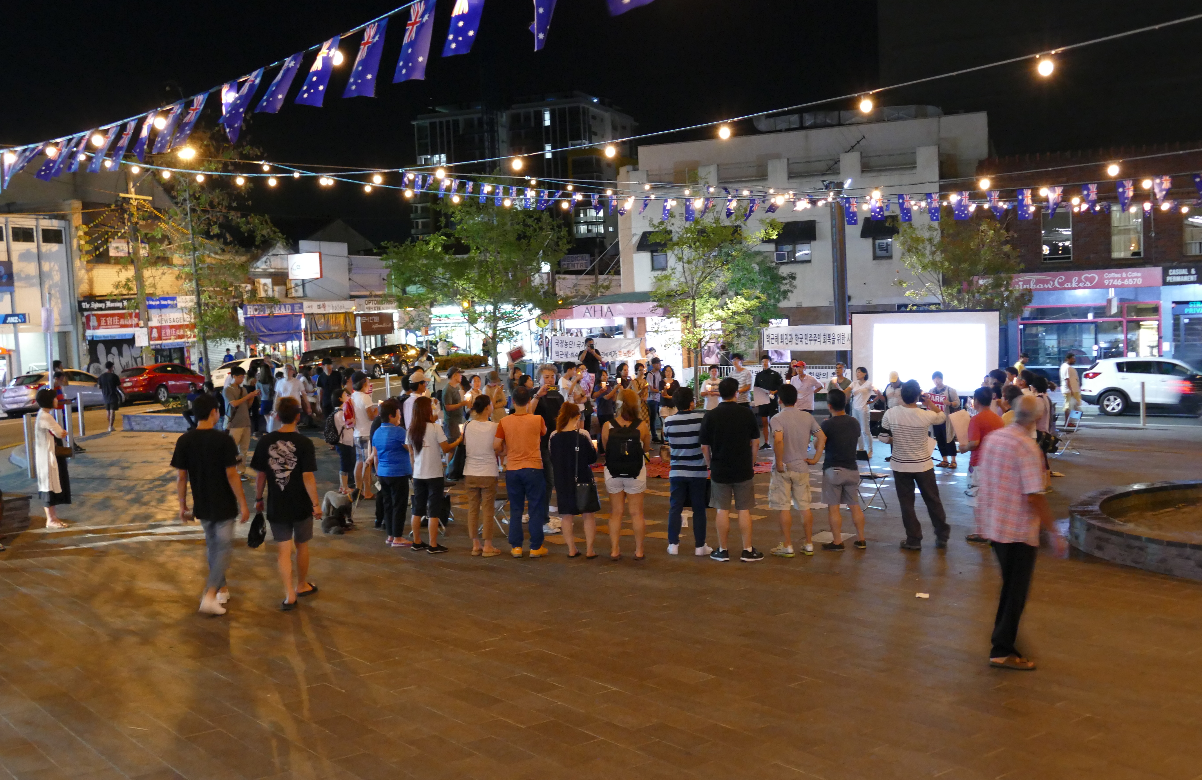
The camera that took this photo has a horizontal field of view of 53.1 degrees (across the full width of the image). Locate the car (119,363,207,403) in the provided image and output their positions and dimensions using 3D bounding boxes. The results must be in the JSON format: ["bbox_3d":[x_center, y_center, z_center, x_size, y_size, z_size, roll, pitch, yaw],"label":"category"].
[{"bbox_3d":[-17.345,-0.319,48.000,1.820,1.470,4.400,-1,3,18],"label":"car"}]

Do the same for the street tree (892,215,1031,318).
[{"bbox_3d":[8.412,-1.860,28.000,3.100,4.400,3.100,-2,3,0],"label":"street tree"}]

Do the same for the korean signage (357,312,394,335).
[{"bbox_3d":[-11.932,-3.496,63.900,0.080,1.150,3.200,-1,3,24],"label":"korean signage"}]

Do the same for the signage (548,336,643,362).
[{"bbox_3d":[-0.093,-1.002,29.800,2.250,0.600,0.050,-2,3,2],"label":"signage"}]

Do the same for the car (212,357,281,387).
[{"bbox_3d":[-15.384,-0.684,53.000,1.800,1.460,4.650,-1,3,20],"label":"car"}]

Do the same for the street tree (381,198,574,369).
[{"bbox_3d":[-3.236,-2.339,31.500,4.800,5.200,4.600,-2,3,0],"label":"street tree"}]

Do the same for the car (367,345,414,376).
[{"bbox_3d":[-10.294,-1.596,63.800,1.870,1.660,4.650,-1,3,25],"label":"car"}]

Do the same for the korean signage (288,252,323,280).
[{"bbox_3d":[-14.913,-6.242,60.500,1.950,1.250,0.250,-1,3,22],"label":"korean signage"}]

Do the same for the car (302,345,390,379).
[{"bbox_3d":[-12.700,-1.268,59.000,1.830,1.620,4.800,-1,3,23],"label":"car"}]

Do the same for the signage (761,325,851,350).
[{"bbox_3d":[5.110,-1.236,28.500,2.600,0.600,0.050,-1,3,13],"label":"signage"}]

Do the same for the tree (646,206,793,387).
[{"bbox_3d":[2.844,-2.063,29.000,3.400,4.700,3.300,-2,3,0],"label":"tree"}]

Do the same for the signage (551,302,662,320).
[{"bbox_3d":[0.254,-3.302,50.000,4.600,0.630,0.120,-2,3,3],"label":"signage"}]

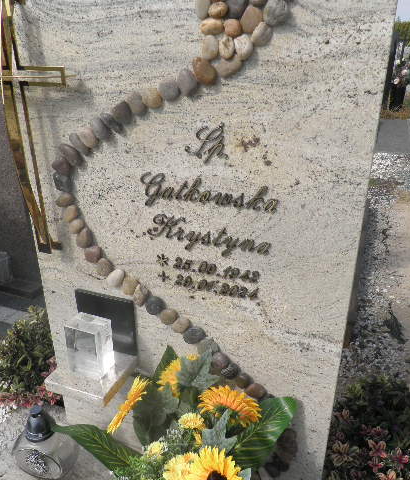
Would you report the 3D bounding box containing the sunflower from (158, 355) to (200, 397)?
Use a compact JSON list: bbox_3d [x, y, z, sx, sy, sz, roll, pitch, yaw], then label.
[{"bbox_3d":[-0.056,0.286,0.936,0.088,0.088,0.040,17,6,33],"label":"sunflower"}]

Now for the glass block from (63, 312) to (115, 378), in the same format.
[{"bbox_3d":[-0.254,0.233,0.985,0.077,0.118,0.059,8,25,18],"label":"glass block"}]

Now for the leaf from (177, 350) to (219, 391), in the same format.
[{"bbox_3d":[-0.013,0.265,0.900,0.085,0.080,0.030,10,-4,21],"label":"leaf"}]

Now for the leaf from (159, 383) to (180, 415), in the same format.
[{"bbox_3d":[-0.077,0.345,0.967,0.045,0.065,0.030,10,-4,21],"label":"leaf"}]

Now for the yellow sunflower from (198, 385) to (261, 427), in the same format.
[{"bbox_3d":[0.047,0.317,0.850,0.117,0.112,0.050,8,62,17],"label":"yellow sunflower"}]

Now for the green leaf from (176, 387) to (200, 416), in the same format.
[{"bbox_3d":[-0.035,0.342,0.940,0.045,0.062,0.030,10,-4,21],"label":"green leaf"}]

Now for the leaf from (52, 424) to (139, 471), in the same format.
[{"bbox_3d":[-0.254,0.480,1.027,0.215,0.040,0.075,14,59,21],"label":"leaf"}]

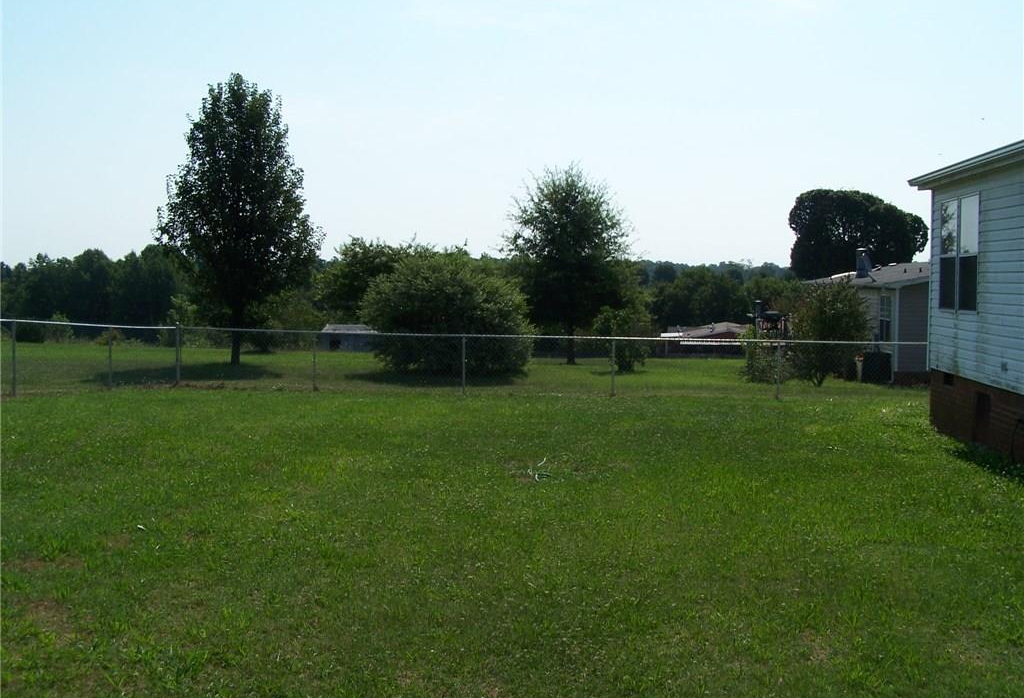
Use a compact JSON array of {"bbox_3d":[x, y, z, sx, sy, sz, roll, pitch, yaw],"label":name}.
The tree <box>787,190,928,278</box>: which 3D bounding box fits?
[{"bbox_3d":[18.400,-3.998,59.867,7.129,8.927,6.772,0,4,0],"label":"tree"}]

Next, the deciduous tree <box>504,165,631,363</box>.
[{"bbox_3d":[1.723,-2.605,34.904,3.795,6.131,3.605,0,4,0],"label":"deciduous tree"}]

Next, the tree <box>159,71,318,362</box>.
[{"bbox_3d":[-7.956,-3.773,32.819,4.701,8.420,4.466,0,4,0],"label":"tree"}]

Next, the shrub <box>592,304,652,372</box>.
[{"bbox_3d":[3.102,-0.307,31.552,1.634,1.940,1.552,0,4,0],"label":"shrub"}]

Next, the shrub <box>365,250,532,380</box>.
[{"bbox_3d":[-1.807,-0.959,31.006,4.602,3.338,4.372,0,4,0],"label":"shrub"}]

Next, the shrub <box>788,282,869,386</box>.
[{"bbox_3d":[8.036,-0.389,28.539,1.970,2.644,1.872,0,4,0],"label":"shrub"}]

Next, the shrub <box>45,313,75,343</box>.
[{"bbox_3d":[-18.537,-0.819,46.051,1.192,1.271,1.133,0,4,0],"label":"shrub"}]

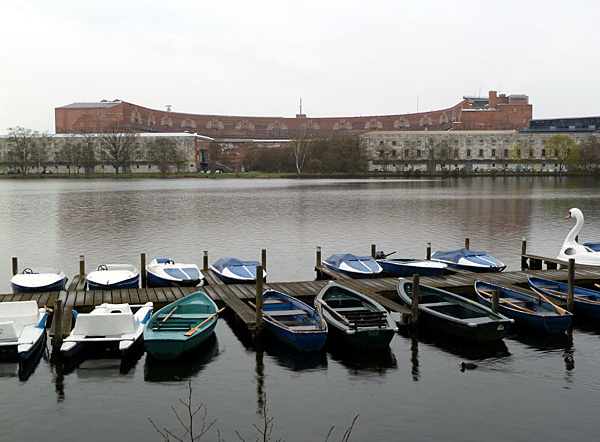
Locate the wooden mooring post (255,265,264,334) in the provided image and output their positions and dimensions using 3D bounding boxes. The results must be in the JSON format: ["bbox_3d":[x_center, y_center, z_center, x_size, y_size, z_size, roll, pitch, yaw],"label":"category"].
[{"bbox_3d":[-0.882,1.807,16.198,0.160,1.650,0.160,0,4,0],"label":"wooden mooring post"}]

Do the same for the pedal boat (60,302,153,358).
[{"bbox_3d":[-4.191,2.289,16.308,1.620,0.840,3.700,-1,4,-6],"label":"pedal boat"}]

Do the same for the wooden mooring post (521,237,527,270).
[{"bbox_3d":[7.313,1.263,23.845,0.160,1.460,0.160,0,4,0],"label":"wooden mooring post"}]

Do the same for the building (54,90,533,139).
[{"bbox_3d":[-3.356,-52.537,457.392,250.000,42.000,165.000,0,4,0],"label":"building"}]

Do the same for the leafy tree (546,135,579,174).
[{"bbox_3d":[99.684,-25.280,276.924,11.785,15.157,11.542,1,4,20],"label":"leafy tree"}]

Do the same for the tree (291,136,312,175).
[{"bbox_3d":[0.585,-24.364,270.946,7.927,14.088,7.764,0,4,0],"label":"tree"}]

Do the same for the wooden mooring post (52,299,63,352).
[{"bbox_3d":[-5.043,2.180,15.226,0.160,1.080,0.160,0,4,0],"label":"wooden mooring post"}]

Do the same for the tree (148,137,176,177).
[{"bbox_3d":[-51.046,-23.992,270.958,10.088,14.831,9.880,-1,4,-11],"label":"tree"}]

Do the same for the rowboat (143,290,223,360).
[{"bbox_3d":[-2.611,2.319,16.491,1.460,0.740,4.100,0,4,3],"label":"rowboat"}]

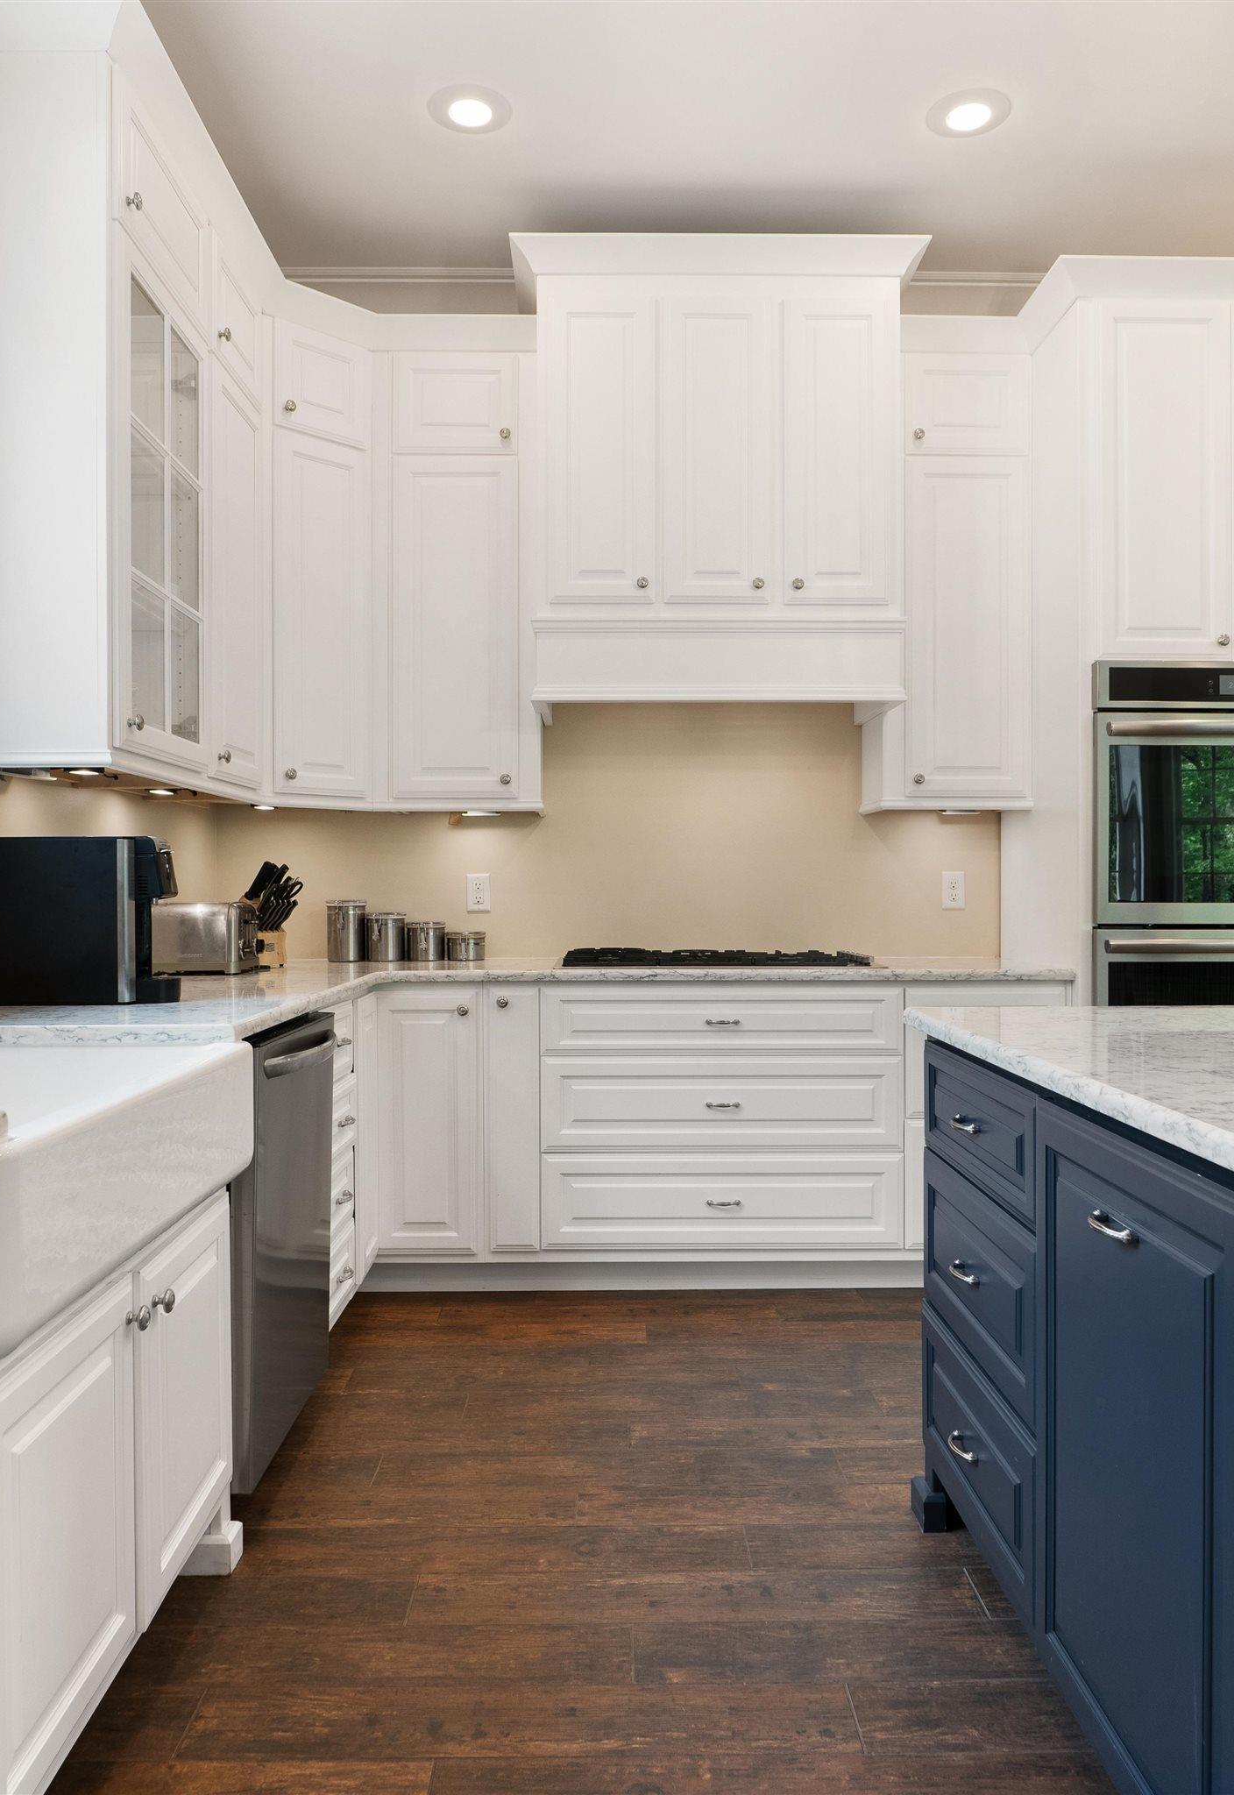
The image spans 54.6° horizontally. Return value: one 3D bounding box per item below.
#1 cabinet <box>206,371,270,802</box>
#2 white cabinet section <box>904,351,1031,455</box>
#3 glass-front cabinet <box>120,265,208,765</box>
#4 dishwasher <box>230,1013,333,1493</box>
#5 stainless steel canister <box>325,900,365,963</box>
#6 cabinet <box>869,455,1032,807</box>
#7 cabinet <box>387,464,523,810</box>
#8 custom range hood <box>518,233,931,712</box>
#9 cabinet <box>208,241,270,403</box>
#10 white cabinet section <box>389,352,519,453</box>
[{"bbox_3d":[-1.160,-0.815,3.170,0.330,1.060,0.520,0,0,-1],"label":"cabinet"},{"bbox_3d":[1.061,-1.499,3.799,0.398,0.313,0.330,0,0,-1],"label":"white cabinet section"},{"bbox_3d":[-1.160,-0.815,2.645,0.330,1.060,0.545,0,0,-1],"label":"glass-front cabinet"},{"bbox_3d":[-0.887,0.636,2.226,0.620,0.785,0.600,0,0,-1],"label":"dishwasher"},{"bbox_3d":[-0.840,0.104,3.719,0.123,0.189,0.123,0,0,-1],"label":"stainless steel canister"},{"bbox_3d":[1.035,-0.800,3.790,0.455,1.070,0.325,0,0,-1],"label":"cabinet"},{"bbox_3d":[-0.486,-0.808,3.757,0.417,1.044,0.315,0,0,-1],"label":"cabinet"},{"bbox_3d":[0.281,-1.182,3.604,1.137,1.300,0.610,0,0,-1],"label":"custom range hood"},{"bbox_3d":[-1.160,-1.500,3.170,0.330,0.300,0.520,0,0,-1],"label":"cabinet"},{"bbox_3d":[-0.491,-1.490,3.772,0.386,0.307,0.330,0,0,-1],"label":"white cabinet section"}]

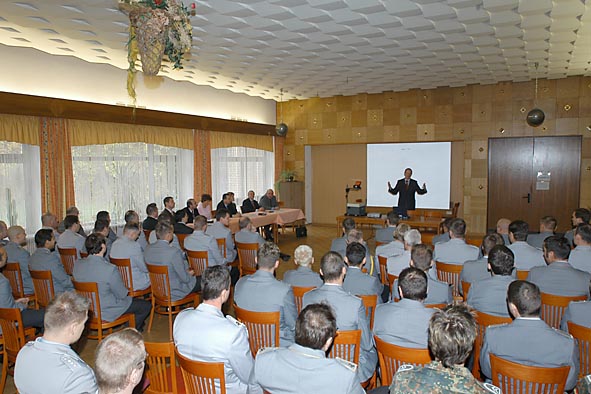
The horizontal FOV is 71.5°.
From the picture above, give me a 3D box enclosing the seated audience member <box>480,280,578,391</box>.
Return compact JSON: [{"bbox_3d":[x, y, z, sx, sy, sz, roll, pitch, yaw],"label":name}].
[{"bbox_3d":[1.385,1.103,2.577,0.540,1.290,0.820,1,5,22],"label":"seated audience member"}]

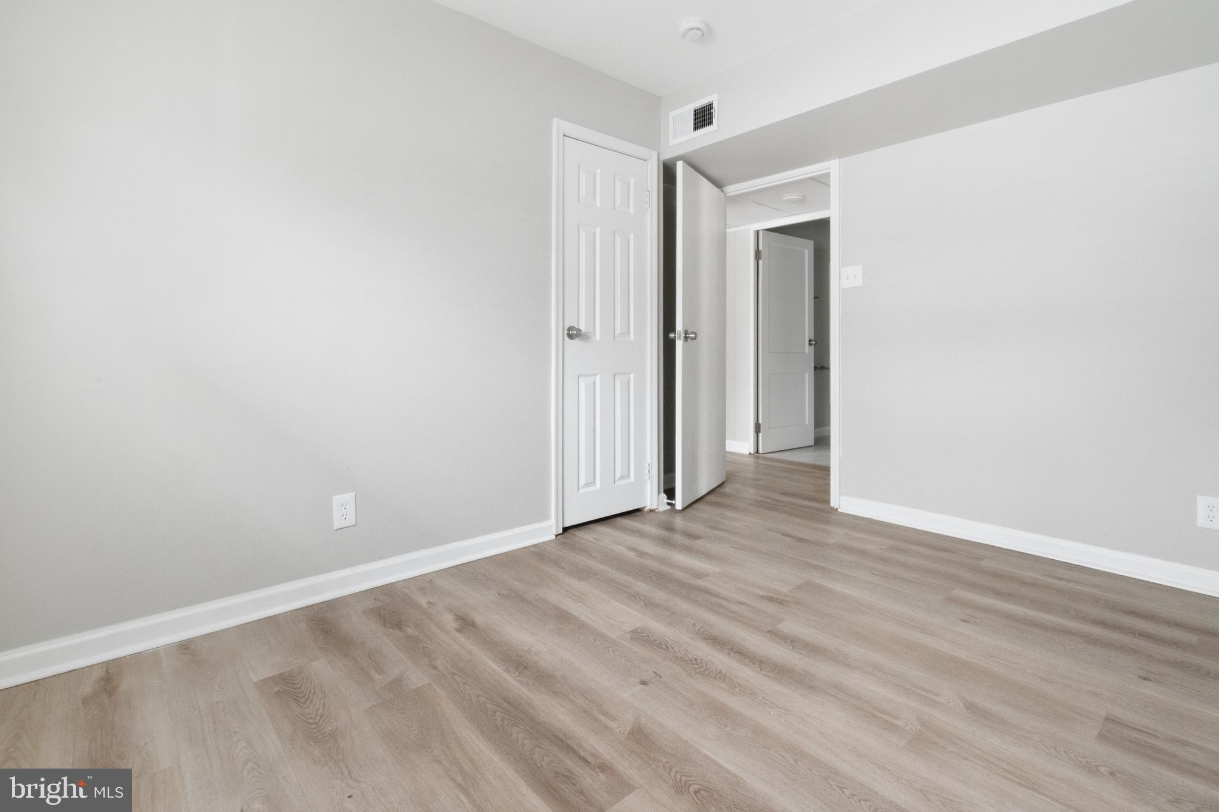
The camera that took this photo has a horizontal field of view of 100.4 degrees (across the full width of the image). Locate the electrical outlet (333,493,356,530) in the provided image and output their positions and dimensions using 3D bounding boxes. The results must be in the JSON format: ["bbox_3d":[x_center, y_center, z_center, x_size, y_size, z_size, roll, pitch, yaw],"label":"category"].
[{"bbox_3d":[-1.032,0.411,1.980,0.080,0.125,0.012,-4,6,-40],"label":"electrical outlet"}]

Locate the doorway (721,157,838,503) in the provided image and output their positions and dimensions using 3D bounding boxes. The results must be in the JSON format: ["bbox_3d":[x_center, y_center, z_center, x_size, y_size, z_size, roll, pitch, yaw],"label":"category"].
[{"bbox_3d":[1.081,-0.421,3.302,0.130,2.060,0.860,-4,6,-40],"label":"doorway"}]

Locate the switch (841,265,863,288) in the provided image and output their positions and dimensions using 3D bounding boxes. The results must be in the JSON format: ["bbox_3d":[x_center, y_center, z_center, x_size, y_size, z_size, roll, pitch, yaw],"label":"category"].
[{"bbox_3d":[1.403,-0.748,2.937,0.012,0.118,0.120,-4,6,-40],"label":"switch"}]

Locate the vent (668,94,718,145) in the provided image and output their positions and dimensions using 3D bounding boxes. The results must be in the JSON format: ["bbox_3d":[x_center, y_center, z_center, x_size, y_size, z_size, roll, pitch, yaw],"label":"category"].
[{"bbox_3d":[0.472,-1.611,2.865,0.020,0.195,0.350,-4,6,-40],"label":"vent"}]

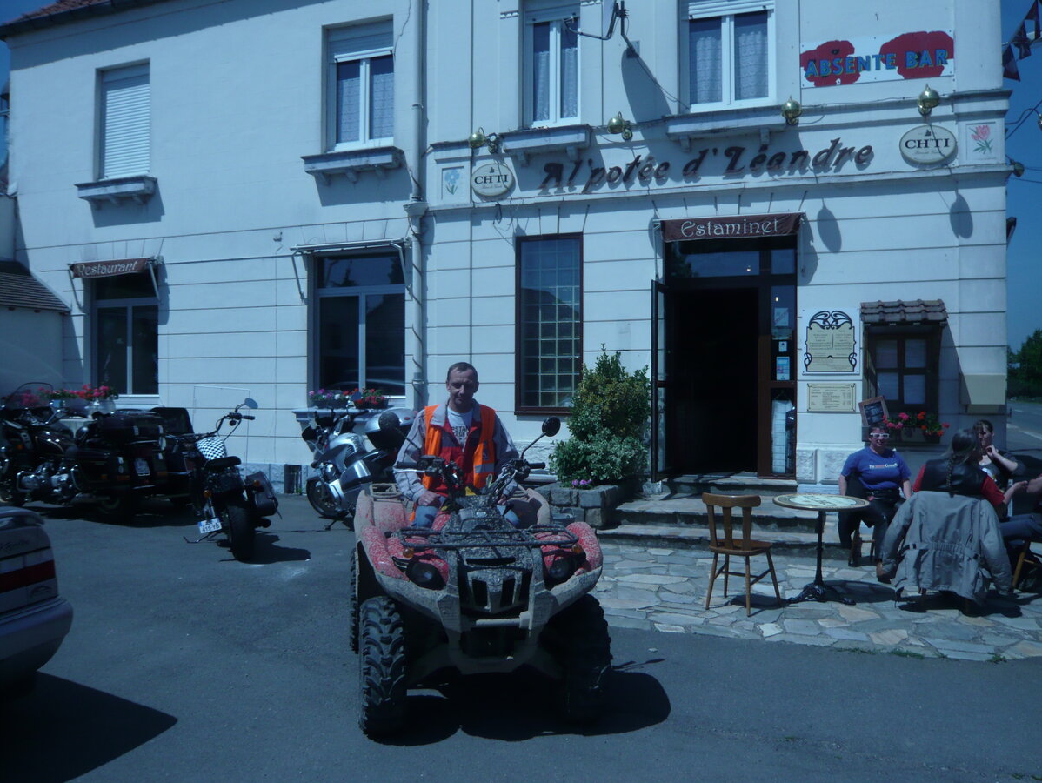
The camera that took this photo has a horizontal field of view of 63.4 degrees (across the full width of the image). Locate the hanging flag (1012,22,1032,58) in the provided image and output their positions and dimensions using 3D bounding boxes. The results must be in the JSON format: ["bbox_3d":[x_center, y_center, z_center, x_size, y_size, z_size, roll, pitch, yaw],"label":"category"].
[{"bbox_3d":[5.880,-4.126,9.900,0.230,0.430,0.080,0,0,23],"label":"hanging flag"}]

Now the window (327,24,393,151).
[{"bbox_3d":[-2.281,-4.319,11.927,1.102,1.791,0.150,0,0,19],"label":"window"}]

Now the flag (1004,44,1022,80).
[{"bbox_3d":[5.758,-3.861,9.900,0.240,0.430,0.080,0,0,23],"label":"flag"}]

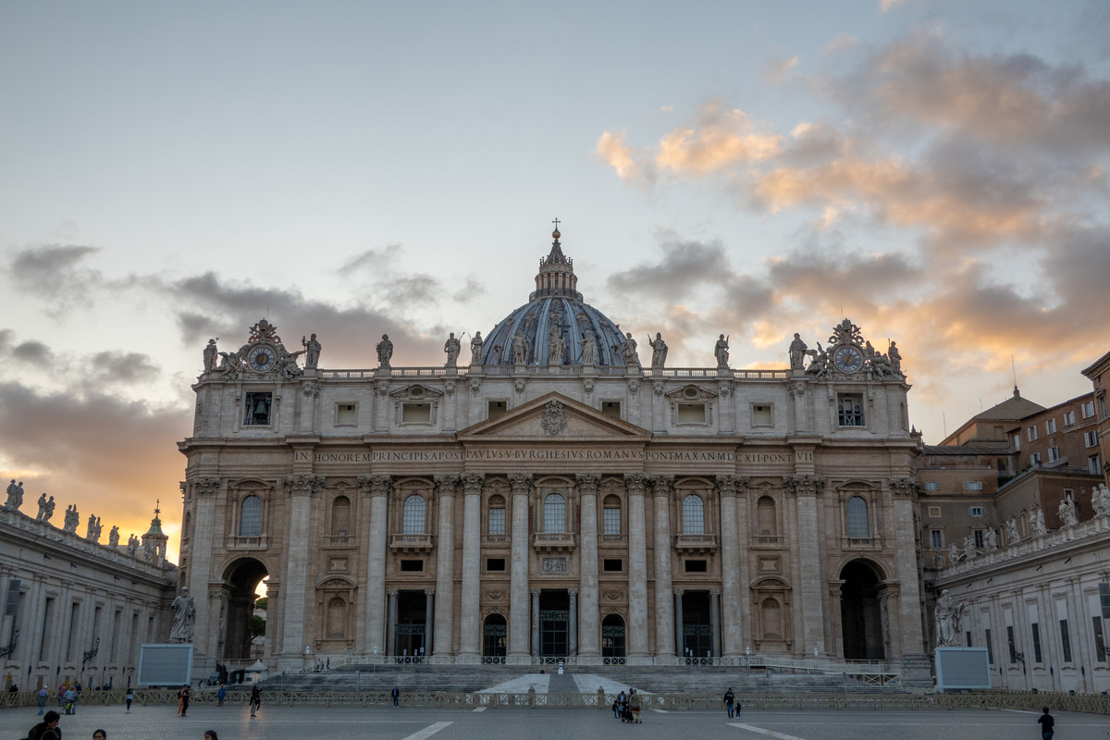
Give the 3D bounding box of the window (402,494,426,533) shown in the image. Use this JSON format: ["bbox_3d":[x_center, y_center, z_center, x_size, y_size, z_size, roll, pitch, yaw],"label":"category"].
[{"bbox_3d":[-21.912,22.587,177.545,3.600,6.494,0.600,0,-16,0],"label":"window"}]

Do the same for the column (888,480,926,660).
[{"bbox_3d":[55.770,30.890,179.660,4.000,28.110,2.200,0,-15,0],"label":"column"}]

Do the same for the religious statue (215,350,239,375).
[{"bbox_3d":[-54.270,-1.040,188.790,3.670,4.370,2.200,1,-15,-6],"label":"religious statue"}]

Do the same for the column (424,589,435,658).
[{"bbox_3d":[-18.860,38.590,172.300,1.500,10.600,1.500,0,-16,1],"label":"column"}]

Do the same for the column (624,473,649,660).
[{"bbox_3d":[12.559,29.799,174.347,3.550,28.285,3.500,0,-14,0],"label":"column"}]

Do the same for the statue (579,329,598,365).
[{"bbox_3d":[5.400,-3.650,185.140,2.600,5.860,1.900,0,-15,0],"label":"statue"}]

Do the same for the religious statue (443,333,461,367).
[{"bbox_3d":[-16.410,-3.139,183.640,2.600,5.746,2.000,0,-16,0],"label":"religious statue"}]

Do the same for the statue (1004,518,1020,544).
[{"bbox_3d":[57.210,20.130,142.680,1.200,3.350,1.500,11,-19,-35],"label":"statue"}]

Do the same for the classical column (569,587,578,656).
[{"bbox_3d":[2.744,38.475,173.527,1.500,10.661,1.500,0,-16,0],"label":"classical column"}]

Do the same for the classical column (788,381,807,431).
[{"bbox_3d":[39.810,6.160,186.850,2.580,8.530,1.100,0,-15,0],"label":"classical column"}]

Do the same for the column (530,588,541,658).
[{"bbox_3d":[-2.820,38.270,171.070,1.480,10.700,1.480,0,-16,1],"label":"column"}]

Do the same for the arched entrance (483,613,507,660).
[{"bbox_3d":[-9.240,41.520,177.310,3.670,6.770,1.200,0,-15,0],"label":"arched entrance"}]

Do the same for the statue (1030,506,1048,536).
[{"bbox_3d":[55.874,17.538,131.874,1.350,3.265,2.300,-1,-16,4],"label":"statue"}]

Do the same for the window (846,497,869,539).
[{"bbox_3d":[48.410,23.510,182.170,3.400,6.730,0.500,0,-15,0],"label":"window"}]

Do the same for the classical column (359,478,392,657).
[{"bbox_3d":[-27.368,30.012,175.943,3.550,27.983,3.500,0,-14,0],"label":"classical column"}]

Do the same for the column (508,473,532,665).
[{"bbox_3d":[-5.292,29.799,174.347,3.550,28.285,3.500,0,-14,0],"label":"column"}]

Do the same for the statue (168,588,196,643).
[{"bbox_3d":[-38.270,25.190,117.200,2.500,5.550,1.900,1,-16,-4],"label":"statue"}]

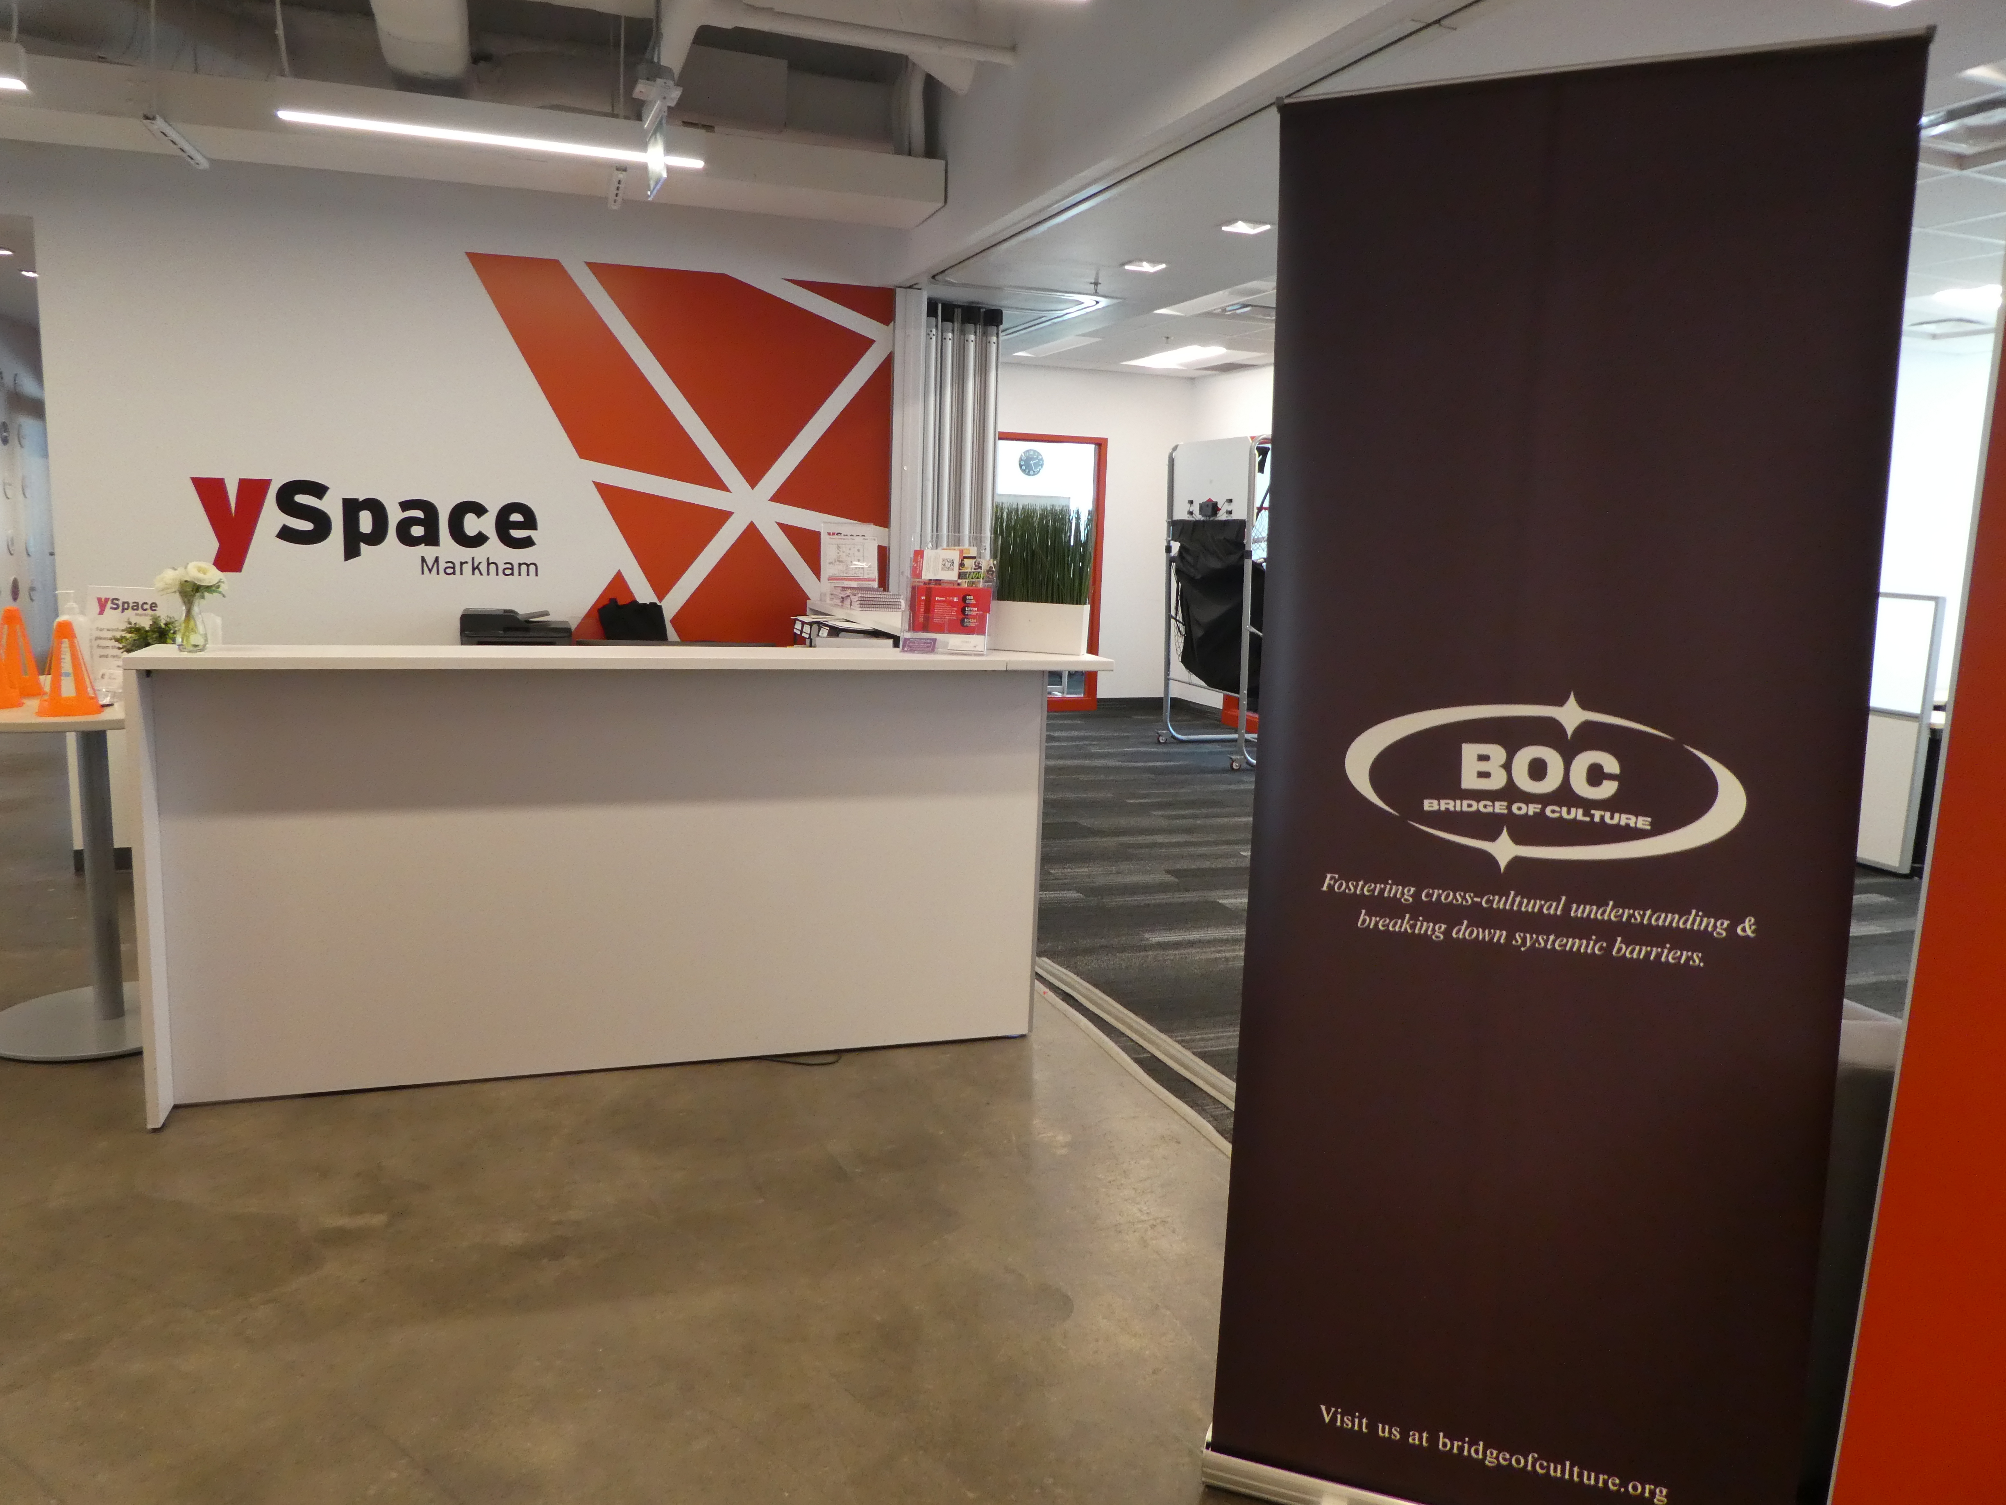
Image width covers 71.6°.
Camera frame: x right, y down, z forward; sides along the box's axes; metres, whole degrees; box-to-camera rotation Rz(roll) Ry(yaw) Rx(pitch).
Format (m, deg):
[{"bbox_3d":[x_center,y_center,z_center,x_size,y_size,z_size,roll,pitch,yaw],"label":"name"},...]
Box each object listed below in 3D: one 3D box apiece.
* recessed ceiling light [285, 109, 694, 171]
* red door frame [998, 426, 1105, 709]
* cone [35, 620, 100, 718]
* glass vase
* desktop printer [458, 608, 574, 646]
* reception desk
[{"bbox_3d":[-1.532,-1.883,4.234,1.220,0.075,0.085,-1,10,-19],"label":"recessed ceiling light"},{"bbox_3d":[0.308,-1.406,11.037,1.030,2.167,0.120,-1,10,-20],"label":"red door frame"},{"bbox_3d":[-2.366,-0.217,3.511,0.147,0.230,0.147,-1,10,-19],"label":"cone"},{"bbox_3d":[-1.881,-0.301,3.220,0.067,0.130,0.067,-1,10,-19],"label":"glass vase"},{"bbox_3d":[-1.920,-0.447,5.489,0.425,0.250,0.380,-1,10,-19],"label":"desktop printer"},{"bbox_3d":[-0.946,0.257,3.859,2.365,1.104,0.720,-1,10,-18],"label":"reception desk"}]

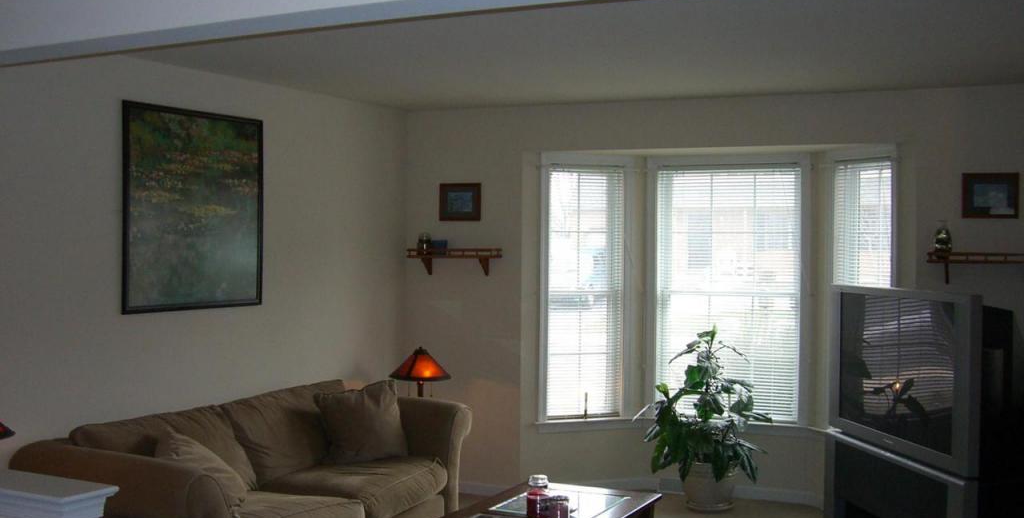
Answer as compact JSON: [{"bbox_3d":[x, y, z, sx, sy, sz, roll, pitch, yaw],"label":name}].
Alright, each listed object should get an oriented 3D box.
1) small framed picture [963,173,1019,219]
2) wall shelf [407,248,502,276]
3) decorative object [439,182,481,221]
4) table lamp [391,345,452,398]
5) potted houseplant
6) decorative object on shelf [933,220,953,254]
[{"bbox_3d":[2.415,-0.320,5.675,0.285,0.235,0.030,1,1,27],"label":"small framed picture"},{"bbox_3d":[-0.364,0.019,7.045,0.610,0.165,0.130,1,1,27],"label":"wall shelf"},{"bbox_3d":[-0.332,-0.356,7.081,0.290,0.235,0.030,1,1,27],"label":"decorative object"},{"bbox_3d":[-0.568,0.787,6.993,0.390,0.480,0.390,1,1,0],"label":"table lamp"},{"bbox_3d":[1.177,0.956,6.751,0.730,1.080,0.680,1,1,27],"label":"potted houseplant"},{"bbox_3d":[2.194,-0.099,5.719,0.090,0.195,0.090,1,1,27],"label":"decorative object on shelf"}]

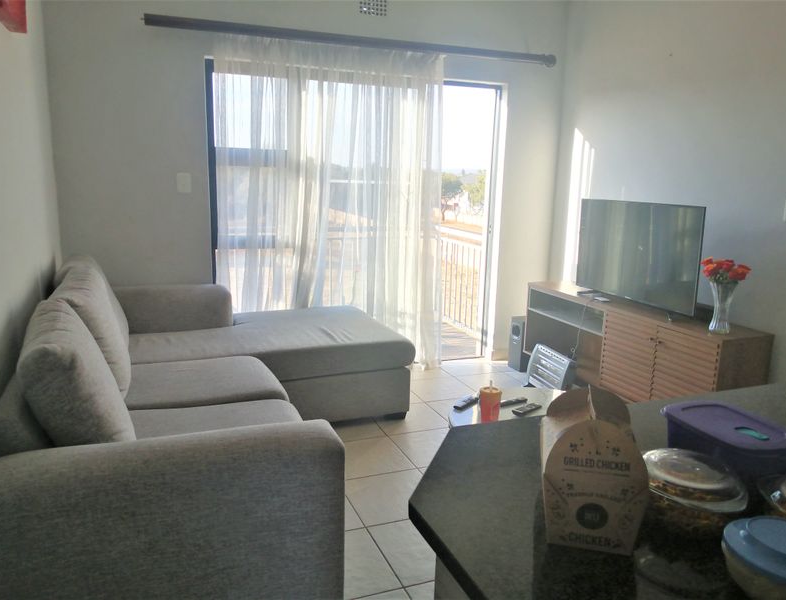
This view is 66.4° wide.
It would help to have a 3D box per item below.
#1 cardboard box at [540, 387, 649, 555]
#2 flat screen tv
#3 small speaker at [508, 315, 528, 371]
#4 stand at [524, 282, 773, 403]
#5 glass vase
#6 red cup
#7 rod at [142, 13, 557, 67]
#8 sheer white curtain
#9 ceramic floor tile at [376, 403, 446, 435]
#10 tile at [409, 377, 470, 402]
[{"bbox_3d":[0.289,0.232,0.870,0.134,0.217,0.122,4,12,12],"label":"cardboard box"},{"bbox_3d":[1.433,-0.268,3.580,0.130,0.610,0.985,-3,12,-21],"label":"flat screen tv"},{"bbox_3d":[1.044,0.332,4.590,0.240,0.385,0.150,-3,12,-21],"label":"small speaker"},{"bbox_3d":[1.447,0.362,3.746,0.360,0.674,1.620,-3,12,-21],"label":"stand"},{"bbox_3d":[1.680,0.037,3.027,0.135,0.258,0.135,-3,12,-21],"label":"glass vase"},{"bbox_3d":[0.406,0.447,2.477,0.090,0.160,0.090,1,11,0],"label":"red cup"},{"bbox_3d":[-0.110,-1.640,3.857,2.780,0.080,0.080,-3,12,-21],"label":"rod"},{"bbox_3d":[-0.363,-0.524,4.003,1.600,2.200,0.110,-3,12,-21],"label":"sheer white curtain"},{"bbox_3d":[0.097,0.711,3.591,0.400,0.010,0.400,-3,12,-21],"label":"ceramic floor tile"},{"bbox_3d":[0.329,0.614,4.101,0.400,0.010,0.400,-3,12,-21],"label":"tile"}]

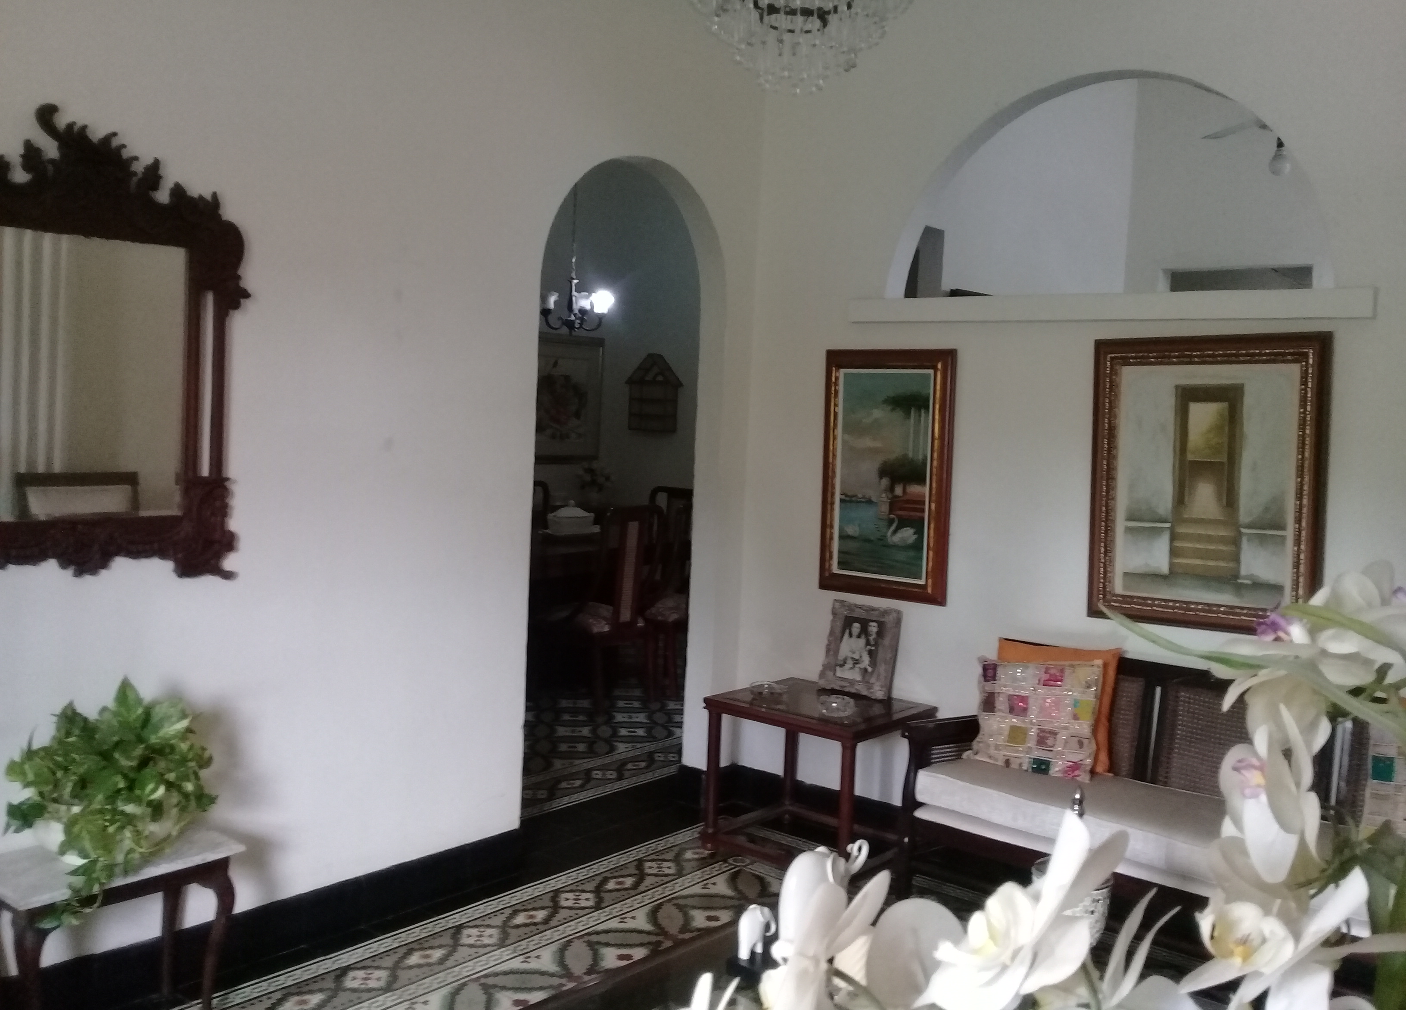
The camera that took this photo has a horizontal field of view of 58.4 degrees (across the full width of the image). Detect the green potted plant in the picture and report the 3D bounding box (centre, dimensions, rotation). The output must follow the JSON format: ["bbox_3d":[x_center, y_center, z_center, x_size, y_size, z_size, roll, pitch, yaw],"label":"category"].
[{"bbox_3d":[-1.345,0.631,2.872,0.380,0.450,0.460,6,5,38],"label":"green potted plant"}]

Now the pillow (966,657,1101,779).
[{"bbox_3d":[1.051,0.662,4.007,0.400,0.370,0.125,6,-9,38],"label":"pillow"}]

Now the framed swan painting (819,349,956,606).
[{"bbox_3d":[0.660,-0.108,4.544,0.530,0.900,0.040,6,7,38],"label":"framed swan painting"}]

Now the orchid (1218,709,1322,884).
[{"bbox_3d":[0.310,0.160,0.690,0.050,0.088,0.060,0,5,-37],"label":"orchid"}]

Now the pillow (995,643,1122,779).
[{"bbox_3d":[1.127,0.636,4.087,0.405,0.400,0.120,6,-7,38],"label":"pillow"}]

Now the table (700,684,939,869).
[{"bbox_3d":[0.402,0.971,4.453,0.645,0.550,0.535,6,5,38],"label":"table"}]

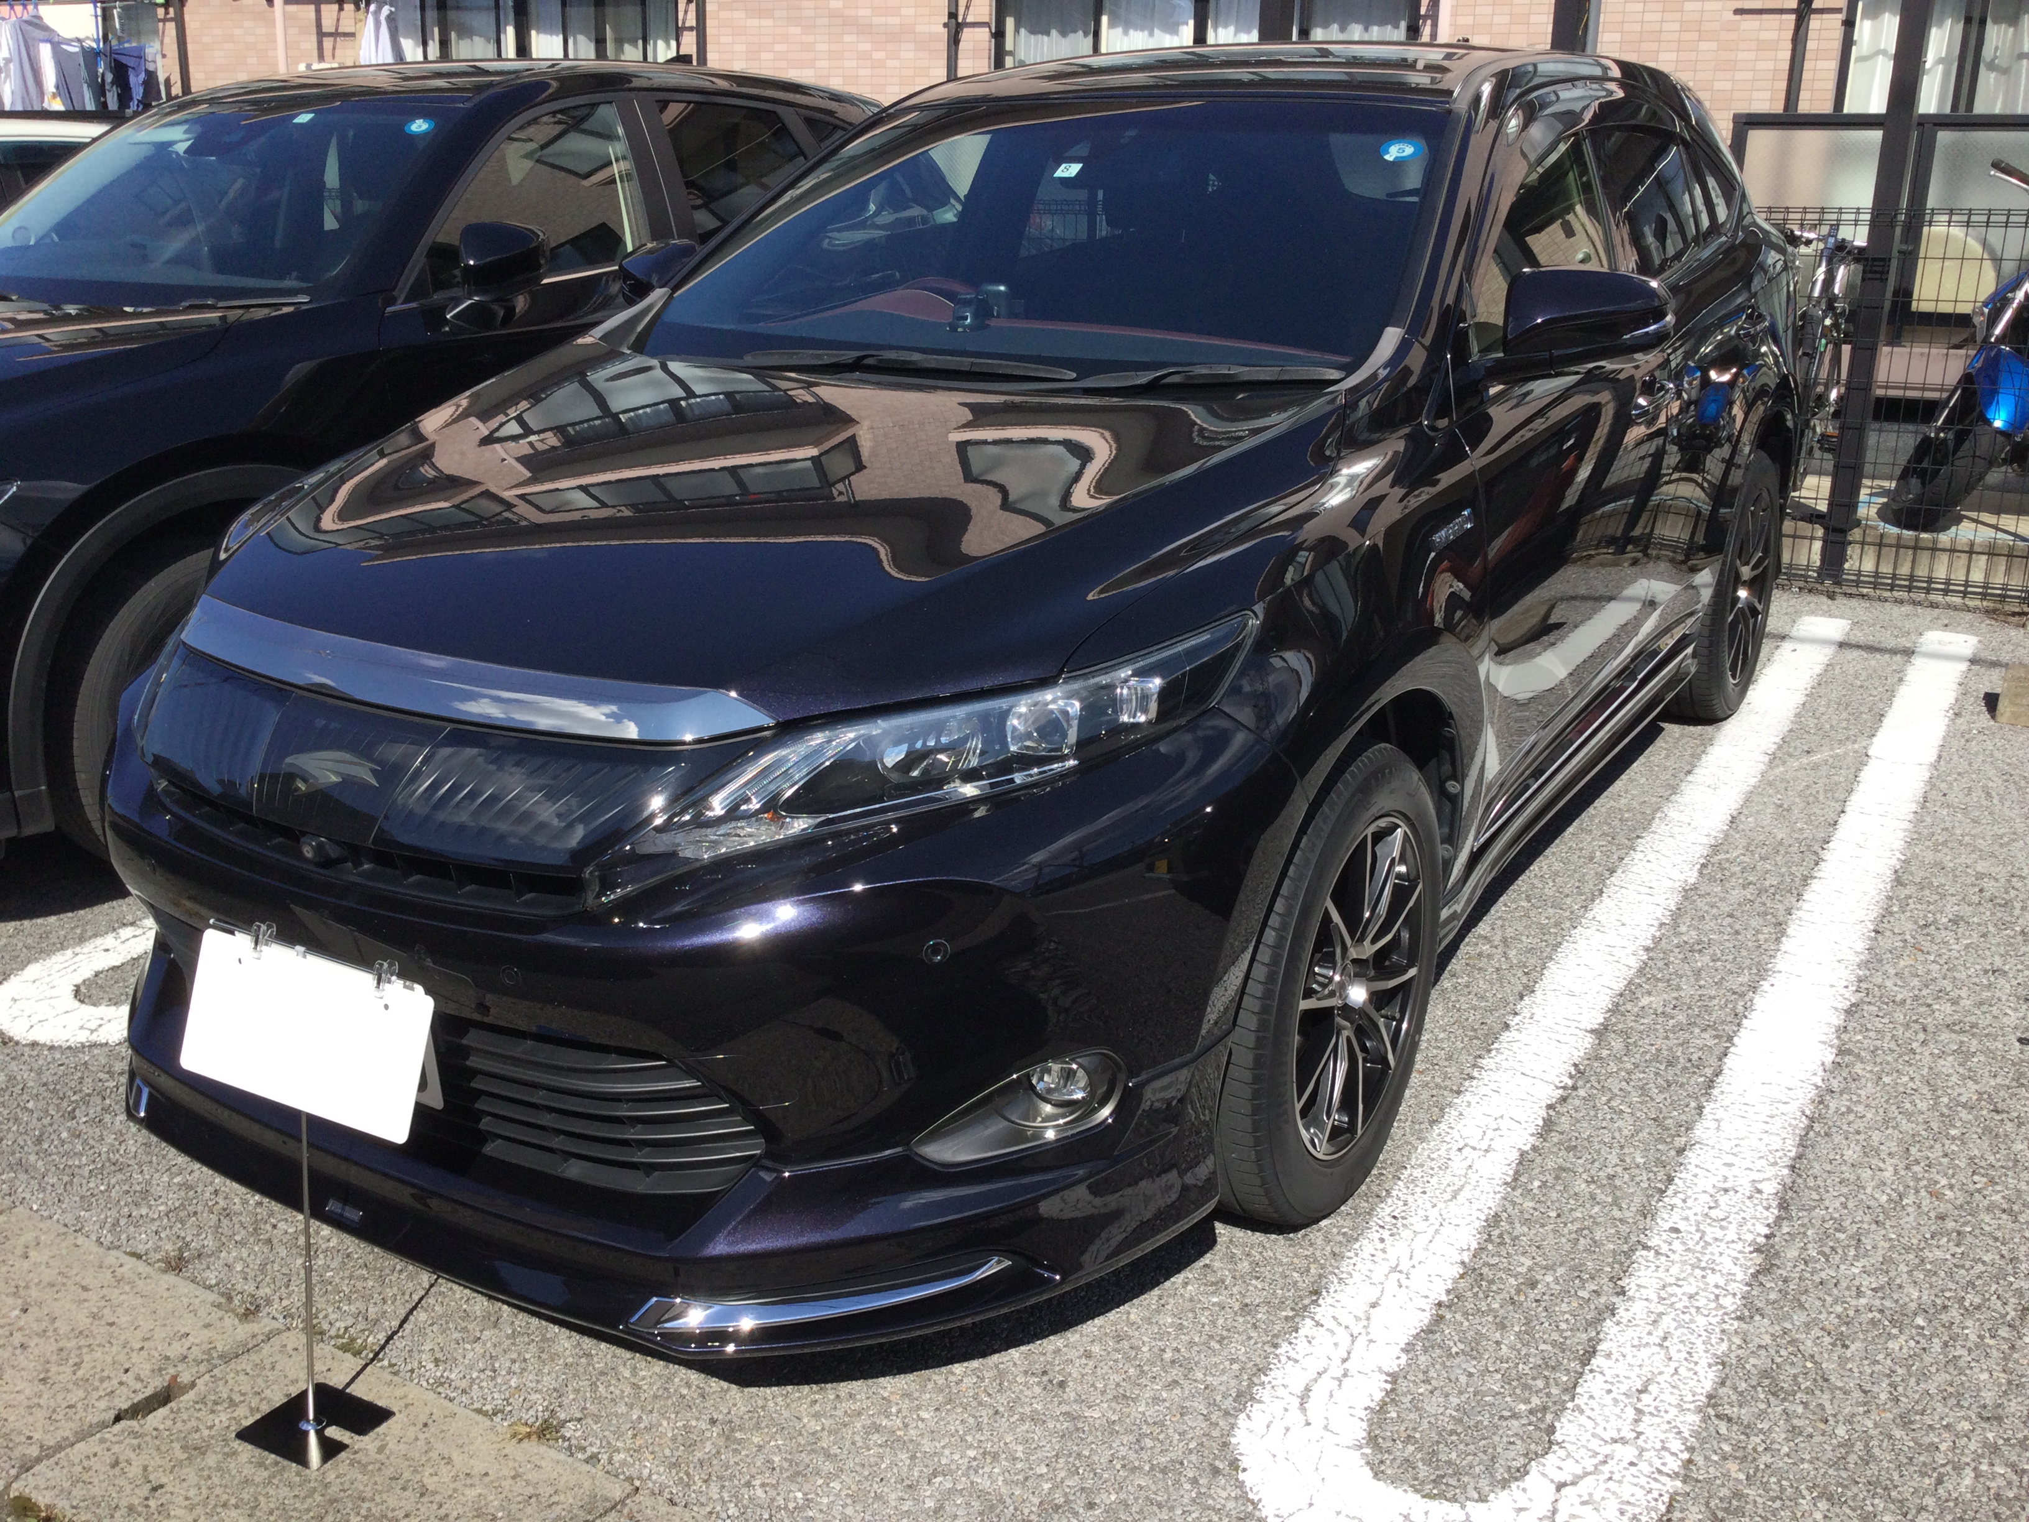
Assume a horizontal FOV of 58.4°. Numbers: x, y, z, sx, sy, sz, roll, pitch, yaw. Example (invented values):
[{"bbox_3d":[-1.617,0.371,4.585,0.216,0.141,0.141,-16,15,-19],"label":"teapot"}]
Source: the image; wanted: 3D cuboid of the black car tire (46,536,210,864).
[{"bbox_3d":[-1.658,-0.076,3.742,0.225,0.720,0.720,11,22,30],"label":"black car tire"}]

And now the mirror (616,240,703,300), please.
[{"bbox_3d":[-0.708,-0.986,3.715,0.250,0.160,0.170,11,22,30],"label":"mirror"}]

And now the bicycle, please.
[{"bbox_3d":[3.158,-1.550,7.064,0.550,1.030,1.650,9,17,26],"label":"bicycle"}]

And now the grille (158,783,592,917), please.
[{"bbox_3d":[-0.771,0.088,2.096,0.750,0.085,0.120,11,22,30],"label":"grille"}]

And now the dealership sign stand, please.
[{"bbox_3d":[-0.800,0.509,2.124,0.335,0.635,0.210,9,18,25],"label":"dealership sign stand"}]

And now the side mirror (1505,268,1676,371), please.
[{"bbox_3d":[0.869,-0.675,2.746,0.250,0.165,0.180,11,22,30],"label":"side mirror"}]

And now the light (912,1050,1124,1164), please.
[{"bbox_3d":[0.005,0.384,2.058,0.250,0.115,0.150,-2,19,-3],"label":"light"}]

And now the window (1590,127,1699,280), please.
[{"bbox_3d":[1.303,-1.136,3.698,0.100,0.300,0.760,11,22,30],"label":"window"}]

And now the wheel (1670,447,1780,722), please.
[{"bbox_3d":[1.813,-0.462,4.746,0.235,0.716,0.716,11,22,30],"label":"wheel"}]

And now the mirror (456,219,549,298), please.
[{"bbox_3d":[-1.124,-1.099,3.978,0.200,0.165,0.165,11,22,30],"label":"mirror"}]

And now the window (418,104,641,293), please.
[{"bbox_3d":[-1.153,-1.342,4.301,0.120,0.410,0.780,11,22,30],"label":"window"}]

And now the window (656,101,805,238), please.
[{"bbox_3d":[-0.717,-1.611,5.002,0.110,0.410,0.720,-12,10,36],"label":"window"}]

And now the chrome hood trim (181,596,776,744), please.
[{"bbox_3d":[-0.721,-0.117,2.104,1.010,0.090,0.190,11,22,30],"label":"chrome hood trim"}]

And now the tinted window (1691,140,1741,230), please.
[{"bbox_3d":[1.753,-1.412,4.474,0.090,0.215,0.570,-8,14,29],"label":"tinted window"}]

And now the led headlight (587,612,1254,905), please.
[{"bbox_3d":[-0.074,-0.002,2.021,0.780,0.240,0.280,-6,20,-15],"label":"led headlight"}]

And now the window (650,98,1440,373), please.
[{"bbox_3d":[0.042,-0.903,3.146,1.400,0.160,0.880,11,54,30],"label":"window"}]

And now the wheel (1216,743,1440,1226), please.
[{"bbox_3d":[0.389,0.294,2.582,0.240,0.715,0.715,11,22,30],"label":"wheel"}]

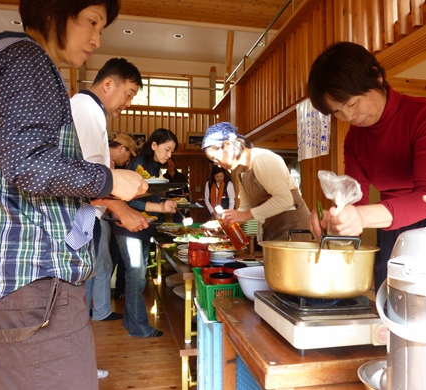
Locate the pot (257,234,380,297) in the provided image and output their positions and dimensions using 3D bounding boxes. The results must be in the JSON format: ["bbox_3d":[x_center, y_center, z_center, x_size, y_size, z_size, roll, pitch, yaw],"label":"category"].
[{"bbox_3d":[0.285,0.185,1.026,0.320,0.160,0.345,0,-2,0],"label":"pot"}]

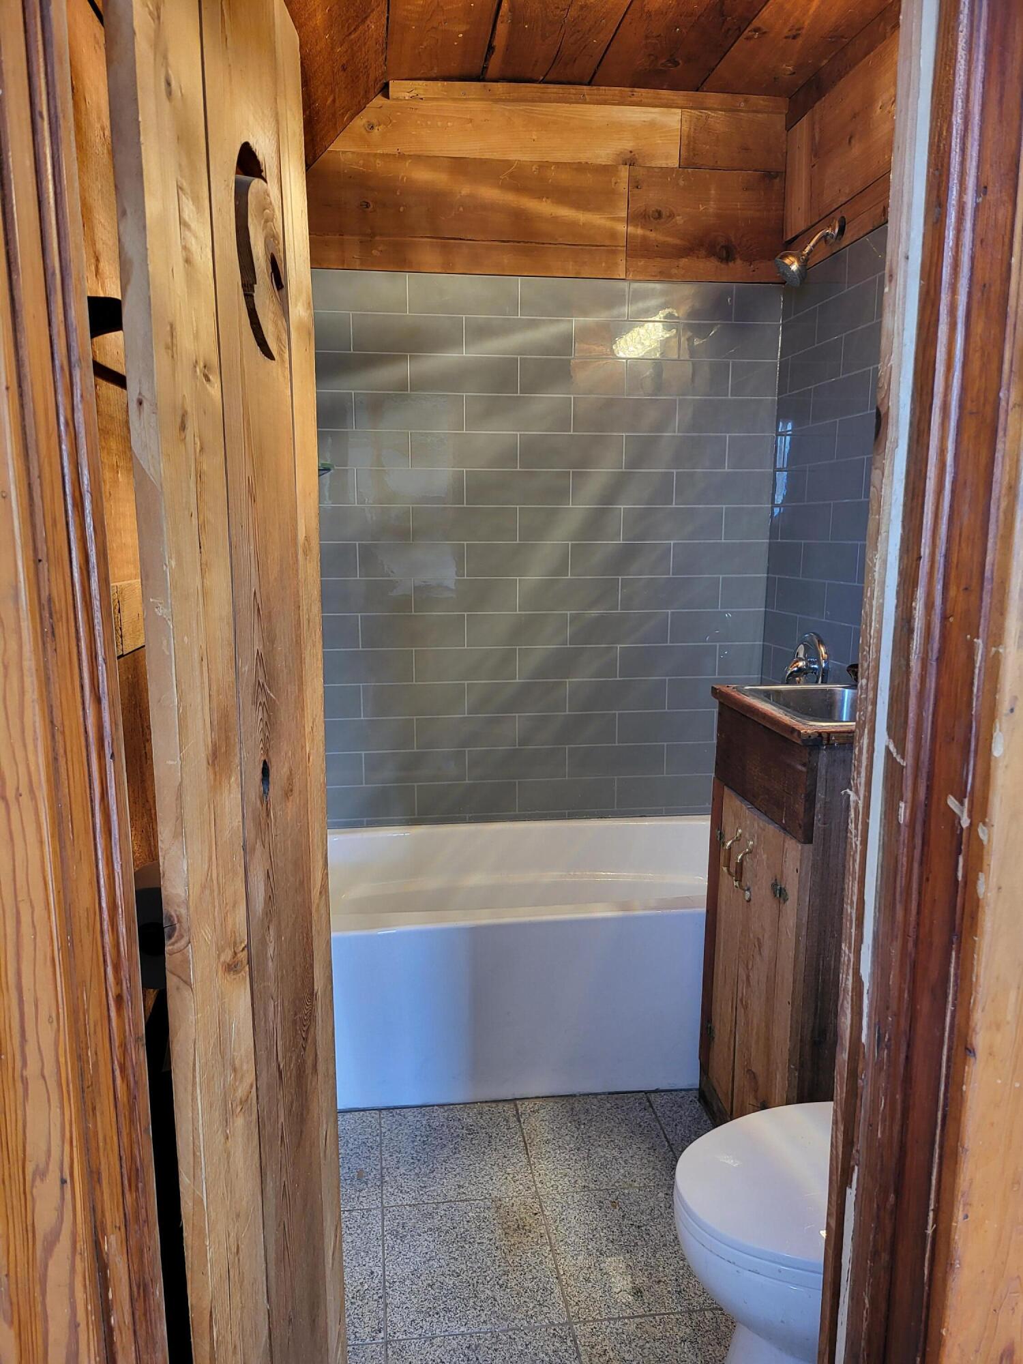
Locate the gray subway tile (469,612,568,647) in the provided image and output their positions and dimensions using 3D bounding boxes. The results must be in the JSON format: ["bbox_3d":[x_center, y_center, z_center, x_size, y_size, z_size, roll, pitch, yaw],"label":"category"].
[{"bbox_3d":[0.019,-0.154,2.789,0.303,0.100,0.010,-1,11,-7],"label":"gray subway tile"}]

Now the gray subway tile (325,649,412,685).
[{"bbox_3d":[-0.438,-0.045,2.754,0.303,0.100,0.010,-1,11,-7],"label":"gray subway tile"}]

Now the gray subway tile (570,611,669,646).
[{"bbox_3d":[0.325,-0.161,2.841,0.304,0.101,0.009,-1,10,-7],"label":"gray subway tile"}]

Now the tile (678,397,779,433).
[{"bbox_3d":[0.617,-0.761,2.714,0.289,0.099,0.010,-1,11,-7],"label":"tile"}]

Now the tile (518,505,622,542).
[{"bbox_3d":[0.172,-0.458,2.745,0.304,0.101,0.009,-1,11,-7],"label":"tile"}]

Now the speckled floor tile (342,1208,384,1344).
[{"bbox_3d":[-0.393,1.096,1.729,0.306,0.010,0.306,-1,10,-8],"label":"speckled floor tile"}]

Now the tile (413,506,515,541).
[{"bbox_3d":[-0.132,-0.453,2.712,0.303,0.100,0.010,-1,11,-7],"label":"tile"}]

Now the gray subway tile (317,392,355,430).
[{"bbox_3d":[-0.586,-0.744,2.595,0.304,0.101,0.009,-1,11,-7],"label":"gray subway tile"}]

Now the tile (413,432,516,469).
[{"bbox_3d":[-0.132,-0.659,2.695,0.304,0.101,0.009,-1,10,-7],"label":"tile"}]

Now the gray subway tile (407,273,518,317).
[{"bbox_3d":[-0.130,-1.056,2.594,0.303,0.100,0.010,-1,11,-7],"label":"gray subway tile"}]

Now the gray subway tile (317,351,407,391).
[{"bbox_3d":[-0.434,-0.848,2.594,0.304,0.102,0.009,-1,11,-7],"label":"gray subway tile"}]

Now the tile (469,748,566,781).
[{"bbox_3d":[0.017,0.248,2.870,0.304,0.102,0.009,-1,11,-7],"label":"tile"}]

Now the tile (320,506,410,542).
[{"bbox_3d":[-0.432,-0.442,2.648,0.300,0.099,0.010,-1,11,-7],"label":"tile"}]

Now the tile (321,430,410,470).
[{"bbox_3d":[-0.435,-0.647,2.633,0.304,0.101,0.009,-1,11,-7],"label":"tile"}]

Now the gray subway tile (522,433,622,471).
[{"bbox_3d":[0.173,-0.659,2.706,0.304,0.101,0.009,-1,11,-7],"label":"gray subway tile"}]

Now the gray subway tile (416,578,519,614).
[{"bbox_3d":[-0.133,-0.251,2.751,0.304,0.102,0.009,-1,11,-7],"label":"gray subway tile"}]

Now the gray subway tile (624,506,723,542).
[{"bbox_3d":[0.477,-0.465,2.784,0.303,0.100,0.010,-1,11,-7],"label":"gray subway tile"}]

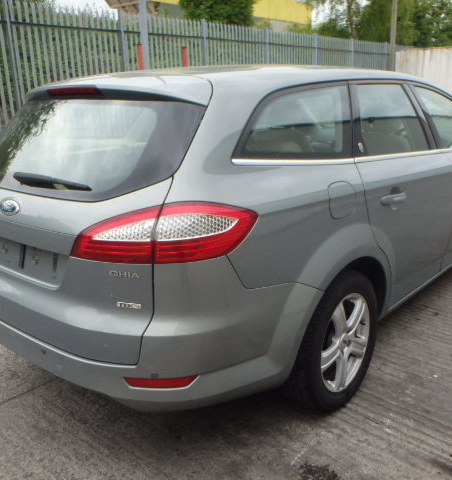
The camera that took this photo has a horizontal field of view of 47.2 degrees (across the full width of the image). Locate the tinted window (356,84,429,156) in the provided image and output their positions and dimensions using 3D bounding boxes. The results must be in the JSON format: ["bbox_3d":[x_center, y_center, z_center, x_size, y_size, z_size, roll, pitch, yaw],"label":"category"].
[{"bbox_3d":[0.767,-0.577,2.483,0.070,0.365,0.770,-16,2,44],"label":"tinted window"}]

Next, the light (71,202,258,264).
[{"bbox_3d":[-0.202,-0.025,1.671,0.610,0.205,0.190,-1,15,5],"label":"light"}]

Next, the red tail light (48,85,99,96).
[{"bbox_3d":[-0.608,-0.600,2.086,0.360,0.040,0.050,11,20,40],"label":"red tail light"}]

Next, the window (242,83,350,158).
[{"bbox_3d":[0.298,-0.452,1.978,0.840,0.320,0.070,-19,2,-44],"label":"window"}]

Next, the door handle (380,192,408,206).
[{"bbox_3d":[0.768,-0.189,2.362,0.055,0.050,0.230,11,20,40],"label":"door handle"}]

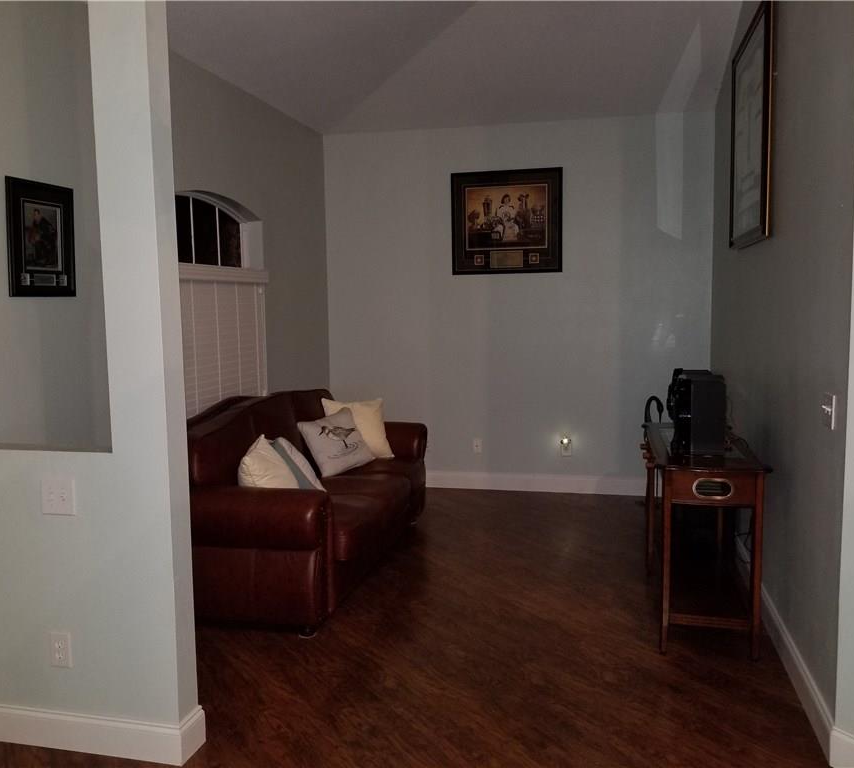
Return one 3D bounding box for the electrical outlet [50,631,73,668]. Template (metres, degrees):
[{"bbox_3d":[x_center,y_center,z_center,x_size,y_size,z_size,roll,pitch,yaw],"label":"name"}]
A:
[{"bbox_3d":[-1.165,0.846,2.440,0.071,0.115,0.012,0,6,14],"label":"electrical outlet"}]

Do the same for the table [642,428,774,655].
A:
[{"bbox_3d":[1.210,0.650,3.479,0.443,0.776,1.080,0,6,14],"label":"table"}]

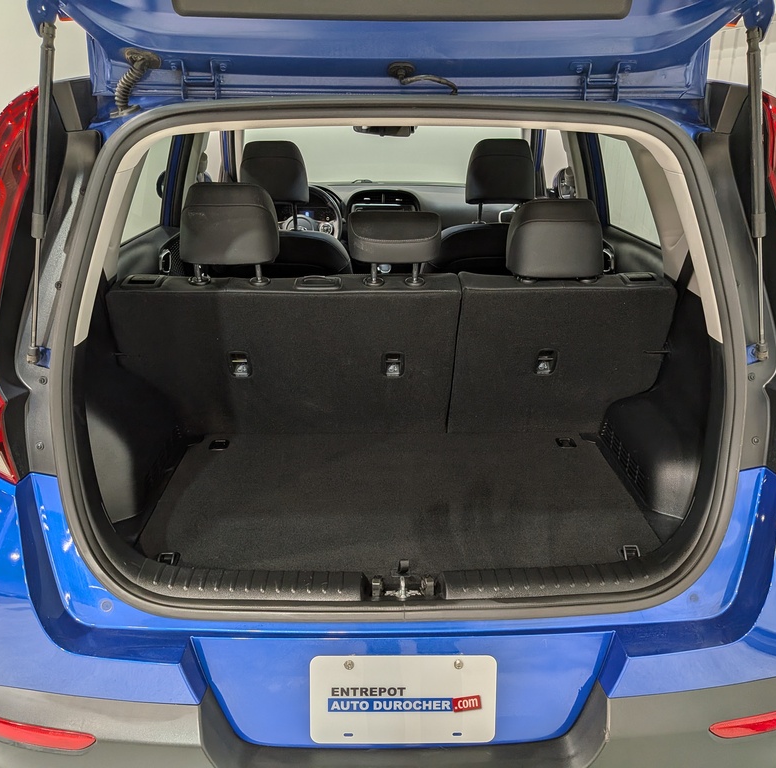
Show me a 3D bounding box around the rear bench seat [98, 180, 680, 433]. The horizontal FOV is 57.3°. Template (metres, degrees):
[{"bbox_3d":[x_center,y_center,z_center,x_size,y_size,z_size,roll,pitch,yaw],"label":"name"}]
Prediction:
[{"bbox_3d":[0.000,-0.100,2.000,1.280,0.950,0.750,-1,20,-1],"label":"rear bench seat"}]

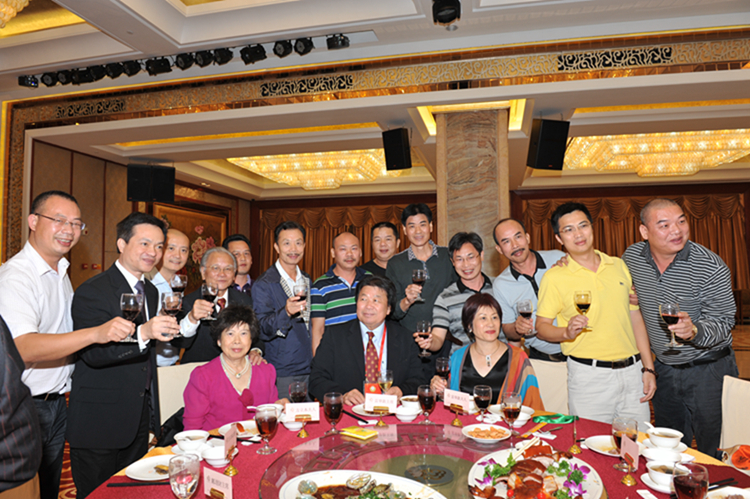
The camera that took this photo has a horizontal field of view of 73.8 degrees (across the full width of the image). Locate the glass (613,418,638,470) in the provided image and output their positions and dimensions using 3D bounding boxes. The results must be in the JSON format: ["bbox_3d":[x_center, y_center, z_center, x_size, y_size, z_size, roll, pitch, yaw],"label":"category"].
[{"bbox_3d":[0.789,0.613,1.575,0.073,0.157,0.073,0,-3,0],"label":"glass"}]

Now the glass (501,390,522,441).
[{"bbox_3d":[0.514,0.616,1.879,0.076,0.146,0.076,0,-3,0],"label":"glass"}]

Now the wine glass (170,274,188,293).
[{"bbox_3d":[-0.872,0.191,2.230,0.072,0.152,0.072,0,-3,0],"label":"wine glass"}]

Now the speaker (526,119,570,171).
[{"bbox_3d":[2.255,-1.370,6.530,0.360,0.610,0.350,2,17,-6],"label":"speaker"}]

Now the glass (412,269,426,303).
[{"bbox_3d":[0.229,0.185,2.570,0.068,0.153,0.068,0,-3,0],"label":"glass"}]

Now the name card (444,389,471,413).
[{"bbox_3d":[0.325,0.600,1.985,0.120,0.068,0.008,-3,-4,42],"label":"name card"}]

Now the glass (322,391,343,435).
[{"bbox_3d":[-0.155,0.620,1.893,0.073,0.144,0.073,0,-3,0],"label":"glass"}]

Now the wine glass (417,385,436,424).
[{"bbox_3d":[0.222,0.656,2.130,0.077,0.162,0.077,0,-3,0],"label":"wine glass"}]

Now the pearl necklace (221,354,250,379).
[{"bbox_3d":[-0.638,0.532,2.290,0.138,0.115,0.125,1,-3,-24],"label":"pearl necklace"}]

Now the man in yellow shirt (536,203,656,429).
[{"bbox_3d":[0.994,0.629,2.253,0.520,1.680,0.420,0,-3,7],"label":"man in yellow shirt"}]

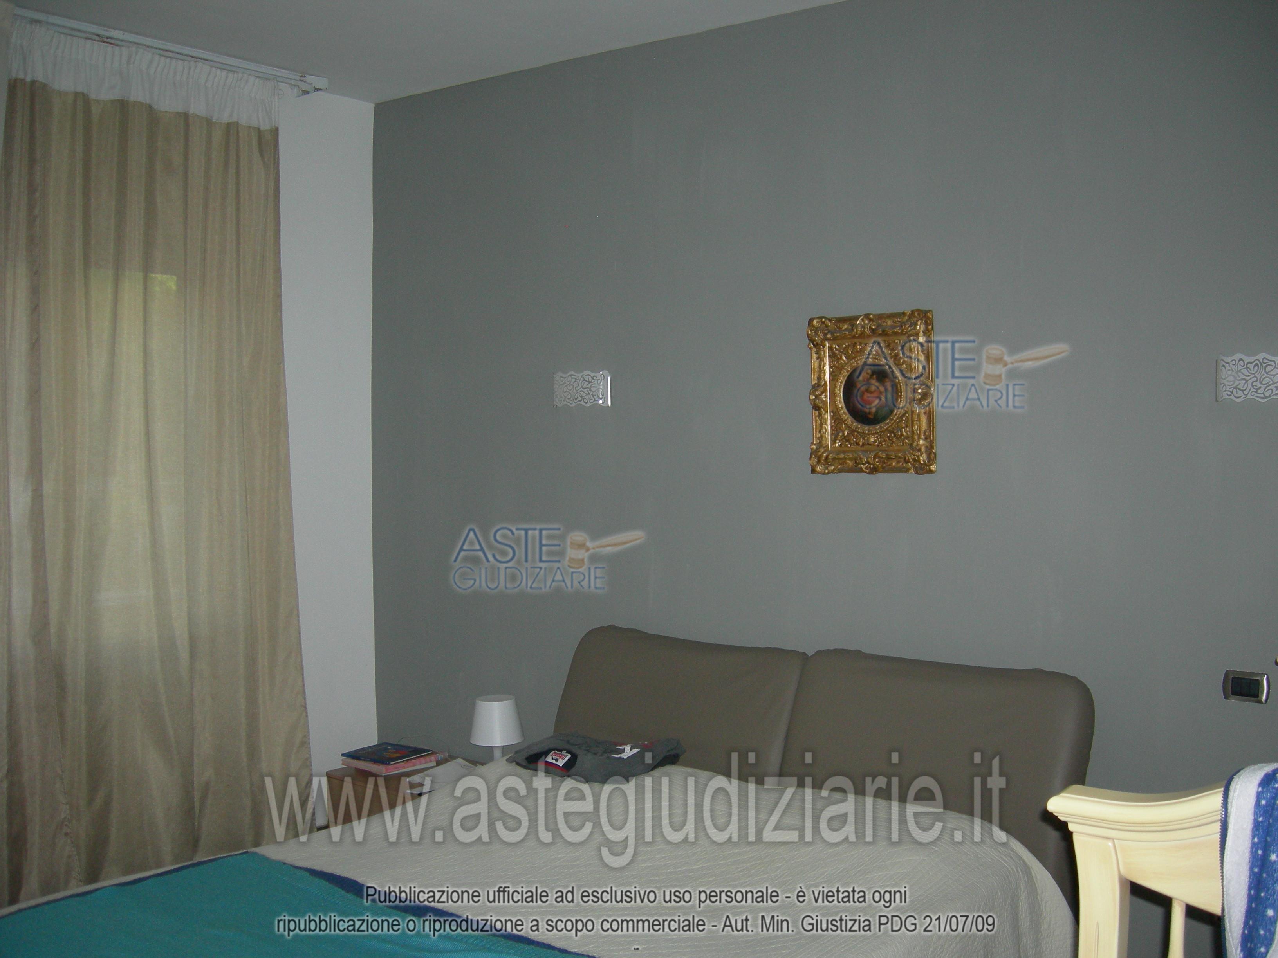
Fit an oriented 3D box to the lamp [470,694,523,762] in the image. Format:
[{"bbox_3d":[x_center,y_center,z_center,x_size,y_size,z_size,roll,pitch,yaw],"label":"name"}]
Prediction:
[{"bbox_3d":[-0.502,0.918,4.660,0.190,0.290,0.190,0,2,0],"label":"lamp"}]

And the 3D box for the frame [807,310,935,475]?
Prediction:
[{"bbox_3d":[0.672,-0.245,3.837,0.390,0.460,0.050,2,3,38],"label":"frame"}]

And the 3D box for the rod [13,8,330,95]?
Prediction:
[{"bbox_3d":[-1.540,-1.408,4.370,0.160,0.050,1.160,2,3,38],"label":"rod"}]

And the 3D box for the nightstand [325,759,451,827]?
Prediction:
[{"bbox_3d":[-0.734,1.218,4.691,0.600,0.352,0.450,2,3,38],"label":"nightstand"}]

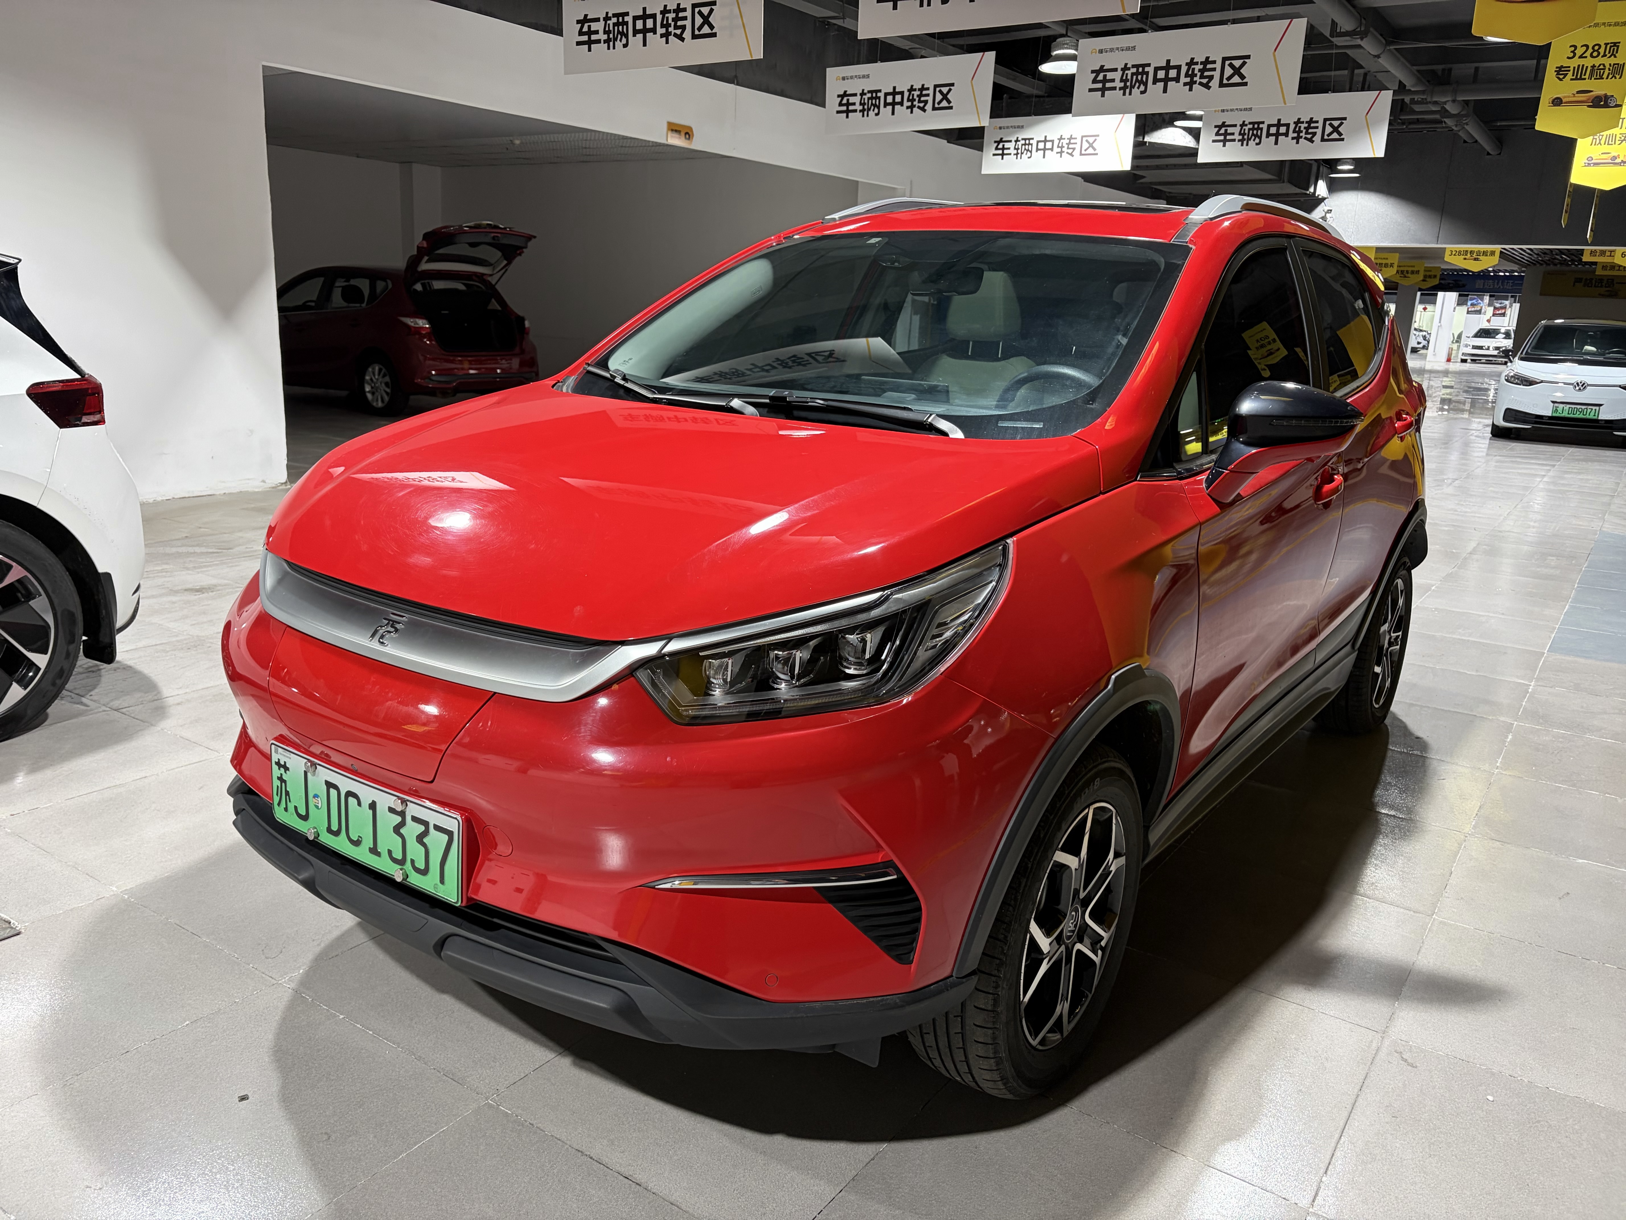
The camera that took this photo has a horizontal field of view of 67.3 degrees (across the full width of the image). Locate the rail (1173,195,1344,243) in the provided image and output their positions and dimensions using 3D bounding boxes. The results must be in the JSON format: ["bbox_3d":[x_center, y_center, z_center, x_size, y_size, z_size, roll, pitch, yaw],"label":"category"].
[{"bbox_3d":[1.284,-1.048,3.364,0.080,0.140,1.600,11,16,34],"label":"rail"}]

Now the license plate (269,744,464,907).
[{"bbox_3d":[-0.693,0.318,1.870,0.480,0.140,0.012,11,14,34],"label":"license plate"}]

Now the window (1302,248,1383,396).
[{"bbox_3d":[1.518,-0.806,3.457,0.060,0.400,0.760,-8,5,38],"label":"window"}]

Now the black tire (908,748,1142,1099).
[{"bbox_3d":[0.373,0.517,2.138,0.210,0.650,0.650,12,17,34],"label":"black tire"}]

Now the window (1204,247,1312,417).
[{"bbox_3d":[1.003,-0.609,2.782,0.060,0.470,0.840,-8,5,38],"label":"window"}]

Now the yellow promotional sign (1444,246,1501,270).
[{"bbox_3d":[15.145,-8.097,28.000,1.100,0.750,0.030,11,16,33],"label":"yellow promotional sign"}]

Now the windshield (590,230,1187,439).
[{"bbox_3d":[0.142,-0.680,2.796,1.400,0.130,0.880,12,45,34],"label":"windshield"}]

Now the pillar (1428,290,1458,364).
[{"bbox_3d":[24.562,-11.150,47.401,0.620,3.000,0.620,11,16,33],"label":"pillar"}]

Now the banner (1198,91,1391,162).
[{"bbox_3d":[3.977,-3.998,10.144,1.500,0.500,0.030,12,17,33],"label":"banner"}]

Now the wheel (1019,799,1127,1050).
[{"bbox_3d":[0.393,0.521,2.129,0.170,0.440,0.440,12,17,34],"label":"wheel"}]

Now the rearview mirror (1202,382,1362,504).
[{"bbox_3d":[0.909,-0.321,2.357,0.270,0.230,0.190,12,17,34],"label":"rearview mirror"}]

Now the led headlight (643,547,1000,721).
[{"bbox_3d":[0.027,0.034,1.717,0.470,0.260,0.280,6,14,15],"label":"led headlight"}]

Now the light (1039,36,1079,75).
[{"bbox_3d":[1.940,-4.222,9.300,0.420,0.260,0.420,11,16,33],"label":"light"}]

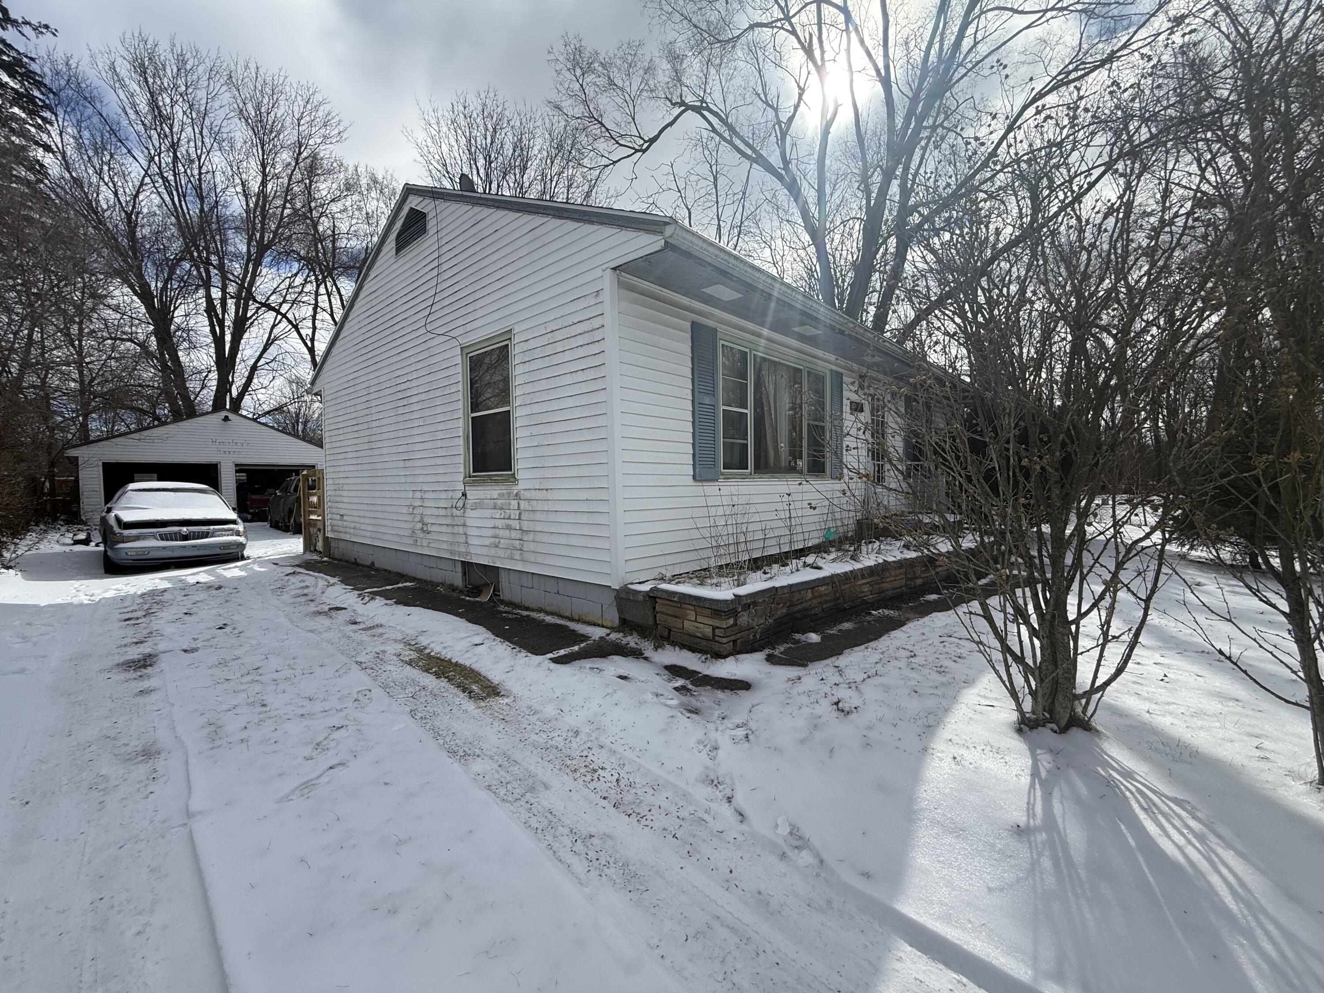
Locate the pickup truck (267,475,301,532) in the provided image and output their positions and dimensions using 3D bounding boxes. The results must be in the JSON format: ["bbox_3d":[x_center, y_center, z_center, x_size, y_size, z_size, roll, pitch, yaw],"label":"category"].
[{"bbox_3d":[-10.486,0.133,16.404,5.000,1.680,1.880,0,2,42],"label":"pickup truck"}]

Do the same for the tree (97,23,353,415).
[{"bbox_3d":[-20.697,-9.991,24.479,9.200,21.800,9.000,-2,2,-40],"label":"tree"}]

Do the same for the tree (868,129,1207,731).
[{"bbox_3d":[2.011,-0.278,2.840,1.700,3.000,1.600,0,1,35],"label":"tree"}]

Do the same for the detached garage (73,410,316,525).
[{"bbox_3d":[-17.493,-1.030,20.731,7.100,3.970,7.500,0,2,42],"label":"detached garage"}]

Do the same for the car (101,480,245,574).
[{"bbox_3d":[-9.309,0.438,10.128,5.000,1.460,1.880,1,2,44],"label":"car"}]

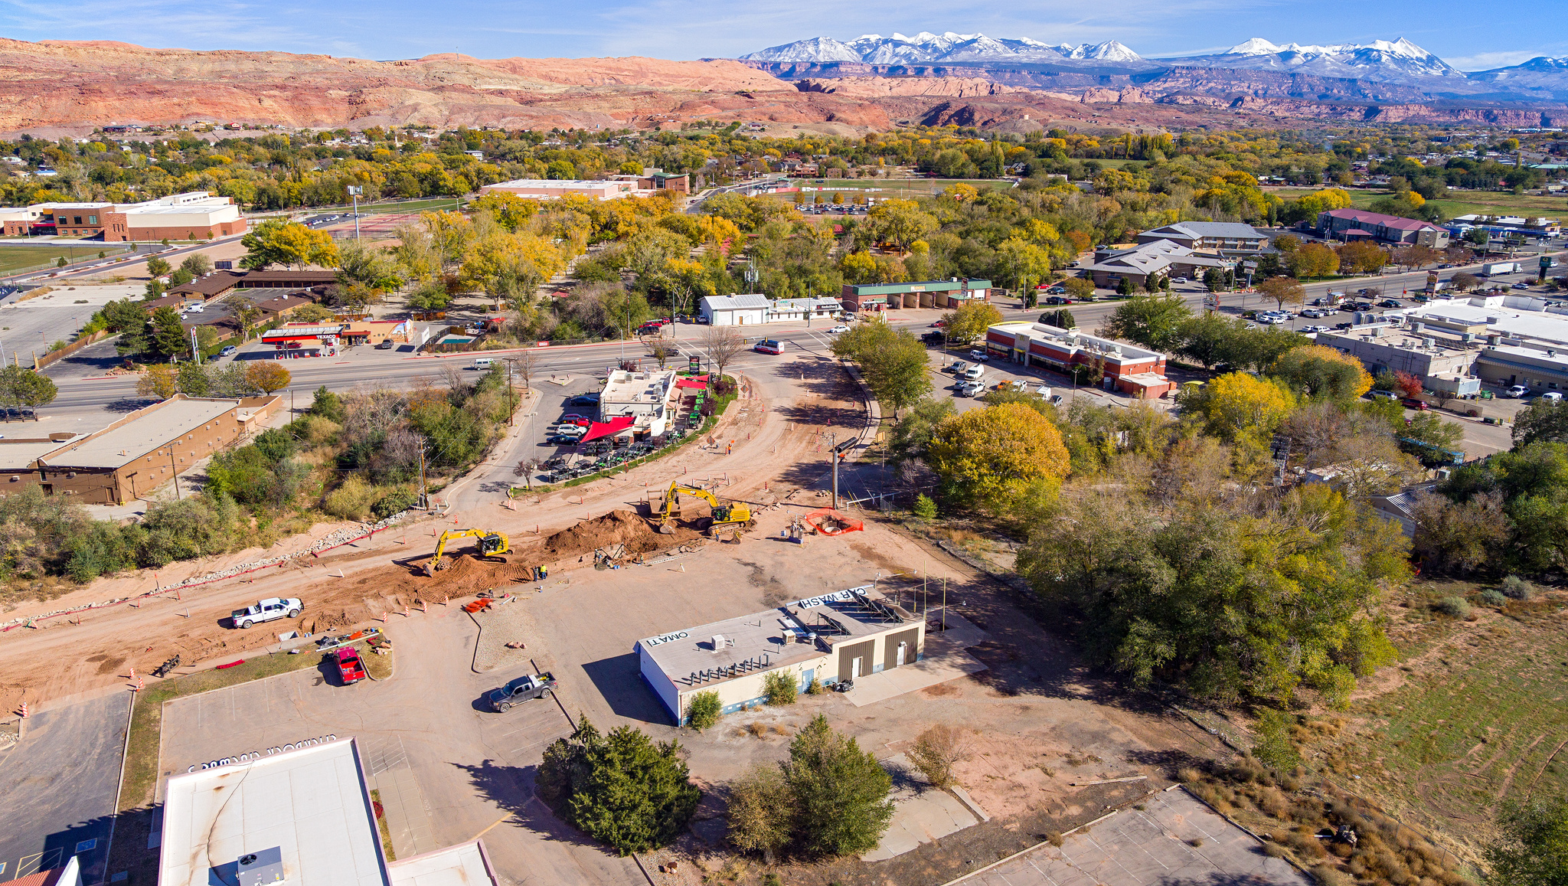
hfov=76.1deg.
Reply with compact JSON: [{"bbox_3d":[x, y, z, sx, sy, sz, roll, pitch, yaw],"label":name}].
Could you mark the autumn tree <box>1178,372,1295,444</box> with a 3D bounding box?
[{"bbox_3d":[71.600,-5.290,158.760,16.500,11.500,16.500,9,19,24],"label":"autumn tree"}]

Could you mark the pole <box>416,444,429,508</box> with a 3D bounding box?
[{"bbox_3d":[-45.120,4.144,125.453,1.100,9.200,0.700,1,17,0],"label":"pole"}]

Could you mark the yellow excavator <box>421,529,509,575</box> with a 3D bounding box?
[{"bbox_3d":[-35.860,11.560,113.360,9.800,4.500,3.700,-9,20,-30],"label":"yellow excavator"}]

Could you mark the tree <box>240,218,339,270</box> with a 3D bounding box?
[{"bbox_3d":[-155.200,-61.920,314.550,27.500,16.000,27.500,-7,19,-25],"label":"tree"}]

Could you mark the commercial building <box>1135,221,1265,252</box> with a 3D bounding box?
[{"bbox_3d":[165.530,-82.780,403.240,47.000,10.000,27.000,4,18,8],"label":"commercial building"}]

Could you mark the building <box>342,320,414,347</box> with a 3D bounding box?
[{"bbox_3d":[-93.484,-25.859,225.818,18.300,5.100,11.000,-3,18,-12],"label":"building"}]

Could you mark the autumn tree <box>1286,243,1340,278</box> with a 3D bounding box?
[{"bbox_3d":[172.510,-58.680,326.730,15.000,11.800,15.000,10,20,26],"label":"autumn tree"}]

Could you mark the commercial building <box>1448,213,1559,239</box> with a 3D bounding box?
[{"bbox_3d":[363.010,-112.180,515.370,45.000,6.000,36.000,3,18,5],"label":"commercial building"}]

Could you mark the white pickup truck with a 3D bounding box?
[{"bbox_3d":[-50.190,16.090,97.470,6.300,2.000,2.100,-11,22,-34],"label":"white pickup truck"}]

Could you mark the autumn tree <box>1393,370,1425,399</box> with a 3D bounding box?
[{"bbox_3d":[115.402,-10.748,184.724,5.200,5.400,5.200,1,17,0],"label":"autumn tree"}]

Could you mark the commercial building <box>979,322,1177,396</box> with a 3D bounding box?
[{"bbox_3d":[61.360,-17.910,206.170,15.000,5.800,42.000,-9,20,-31],"label":"commercial building"}]

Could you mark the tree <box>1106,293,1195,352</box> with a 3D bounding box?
[{"bbox_3d":[78.447,-24.652,213.495,17.000,13.000,15.500,1,17,0],"label":"tree"}]

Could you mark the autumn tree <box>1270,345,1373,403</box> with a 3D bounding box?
[{"bbox_3d":[97.520,-12.120,182.040,16.500,10.800,16.500,11,20,27],"label":"autumn tree"}]

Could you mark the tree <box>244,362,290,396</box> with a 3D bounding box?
[{"bbox_3d":[-91.130,-11.140,176.810,7.400,6.700,7.400,-8,20,-27],"label":"tree"}]

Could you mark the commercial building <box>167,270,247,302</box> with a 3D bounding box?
[{"bbox_3d":[-155.890,-42.040,270.870,11.000,3.800,28.500,-2,18,-10],"label":"commercial building"}]

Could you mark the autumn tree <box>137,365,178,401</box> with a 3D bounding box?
[{"bbox_3d":[-105.840,-10.230,170.000,6.400,6.200,6.400,1,18,0],"label":"autumn tree"}]

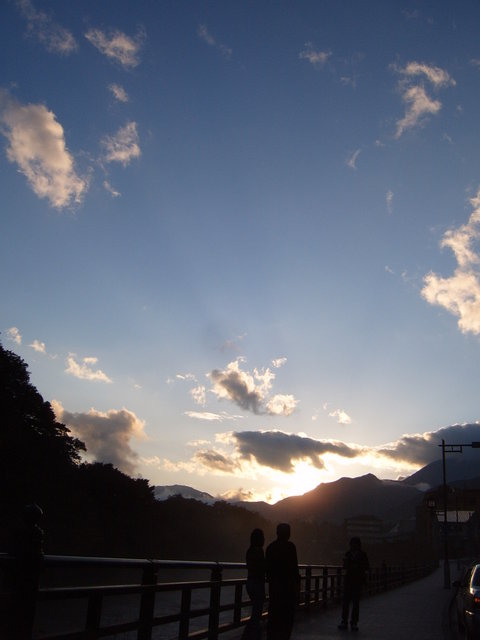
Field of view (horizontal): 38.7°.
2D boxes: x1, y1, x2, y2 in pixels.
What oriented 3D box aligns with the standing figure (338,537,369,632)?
[{"bbox_3d":[2.189,5.072,13.192,0.530,1.680,0.360,-5,-21,22],"label":"standing figure"}]

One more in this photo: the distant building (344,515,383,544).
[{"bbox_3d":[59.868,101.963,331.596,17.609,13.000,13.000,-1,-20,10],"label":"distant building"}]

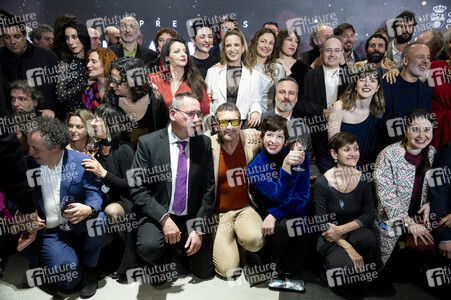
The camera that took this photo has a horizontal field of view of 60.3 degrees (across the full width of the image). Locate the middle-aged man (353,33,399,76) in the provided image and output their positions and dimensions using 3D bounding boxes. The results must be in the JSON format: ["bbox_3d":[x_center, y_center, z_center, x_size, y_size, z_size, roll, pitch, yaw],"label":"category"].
[{"bbox_3d":[1.245,-0.145,3.236,0.520,1.648,0.350,0,3,6],"label":"middle-aged man"}]

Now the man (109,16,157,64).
[{"bbox_3d":[-0.839,-0.315,3.539,0.520,1.780,0.340,0,3,-3],"label":"man"}]

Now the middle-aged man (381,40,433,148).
[{"bbox_3d":[1.376,-0.064,2.983,0.520,1.508,0.360,0,2,1],"label":"middle-aged man"}]

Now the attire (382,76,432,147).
[{"bbox_3d":[1.290,-0.175,2.791,0.470,0.710,0.310,2,14,10],"label":"attire"}]

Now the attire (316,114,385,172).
[{"bbox_3d":[0.873,0.104,2.726,0.500,0.780,0.400,3,14,12],"label":"attire"}]

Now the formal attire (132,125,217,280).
[{"bbox_3d":[-0.321,0.281,2.369,0.540,0.872,0.680,0,3,-5],"label":"formal attire"}]

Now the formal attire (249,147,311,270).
[{"bbox_3d":[0.327,0.348,2.366,0.460,0.739,0.620,0,3,7],"label":"formal attire"}]

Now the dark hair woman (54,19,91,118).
[{"bbox_3d":[-1.148,-0.155,2.987,0.460,1.690,0.360,-1,3,-19],"label":"dark hair woman"}]

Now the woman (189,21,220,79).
[{"bbox_3d":[-0.153,-0.076,2.990,0.470,1.700,0.310,-1,14,-3],"label":"woman"}]

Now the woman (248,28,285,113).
[{"bbox_3d":[0.312,-0.144,3.136,0.460,1.654,0.330,0,2,0],"label":"woman"}]

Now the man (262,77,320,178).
[{"bbox_3d":[0.476,0.083,2.827,0.520,1.228,0.450,0,3,3],"label":"man"}]

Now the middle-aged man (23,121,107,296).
[{"bbox_3d":[-1.002,0.307,2.571,0.540,1.160,0.660,0,14,0],"label":"middle-aged man"}]

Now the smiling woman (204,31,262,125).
[{"bbox_3d":[0.054,0.002,2.763,0.470,1.660,0.320,0,14,0],"label":"smiling woman"}]

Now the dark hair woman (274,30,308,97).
[{"bbox_3d":[0.517,-0.098,3.119,0.470,1.680,0.310,-1,14,-5],"label":"dark hair woman"}]

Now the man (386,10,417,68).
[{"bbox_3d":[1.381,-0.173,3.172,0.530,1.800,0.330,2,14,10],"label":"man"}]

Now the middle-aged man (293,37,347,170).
[{"bbox_3d":[0.731,-0.112,3.085,0.520,1.594,0.360,0,3,3],"label":"middle-aged man"}]

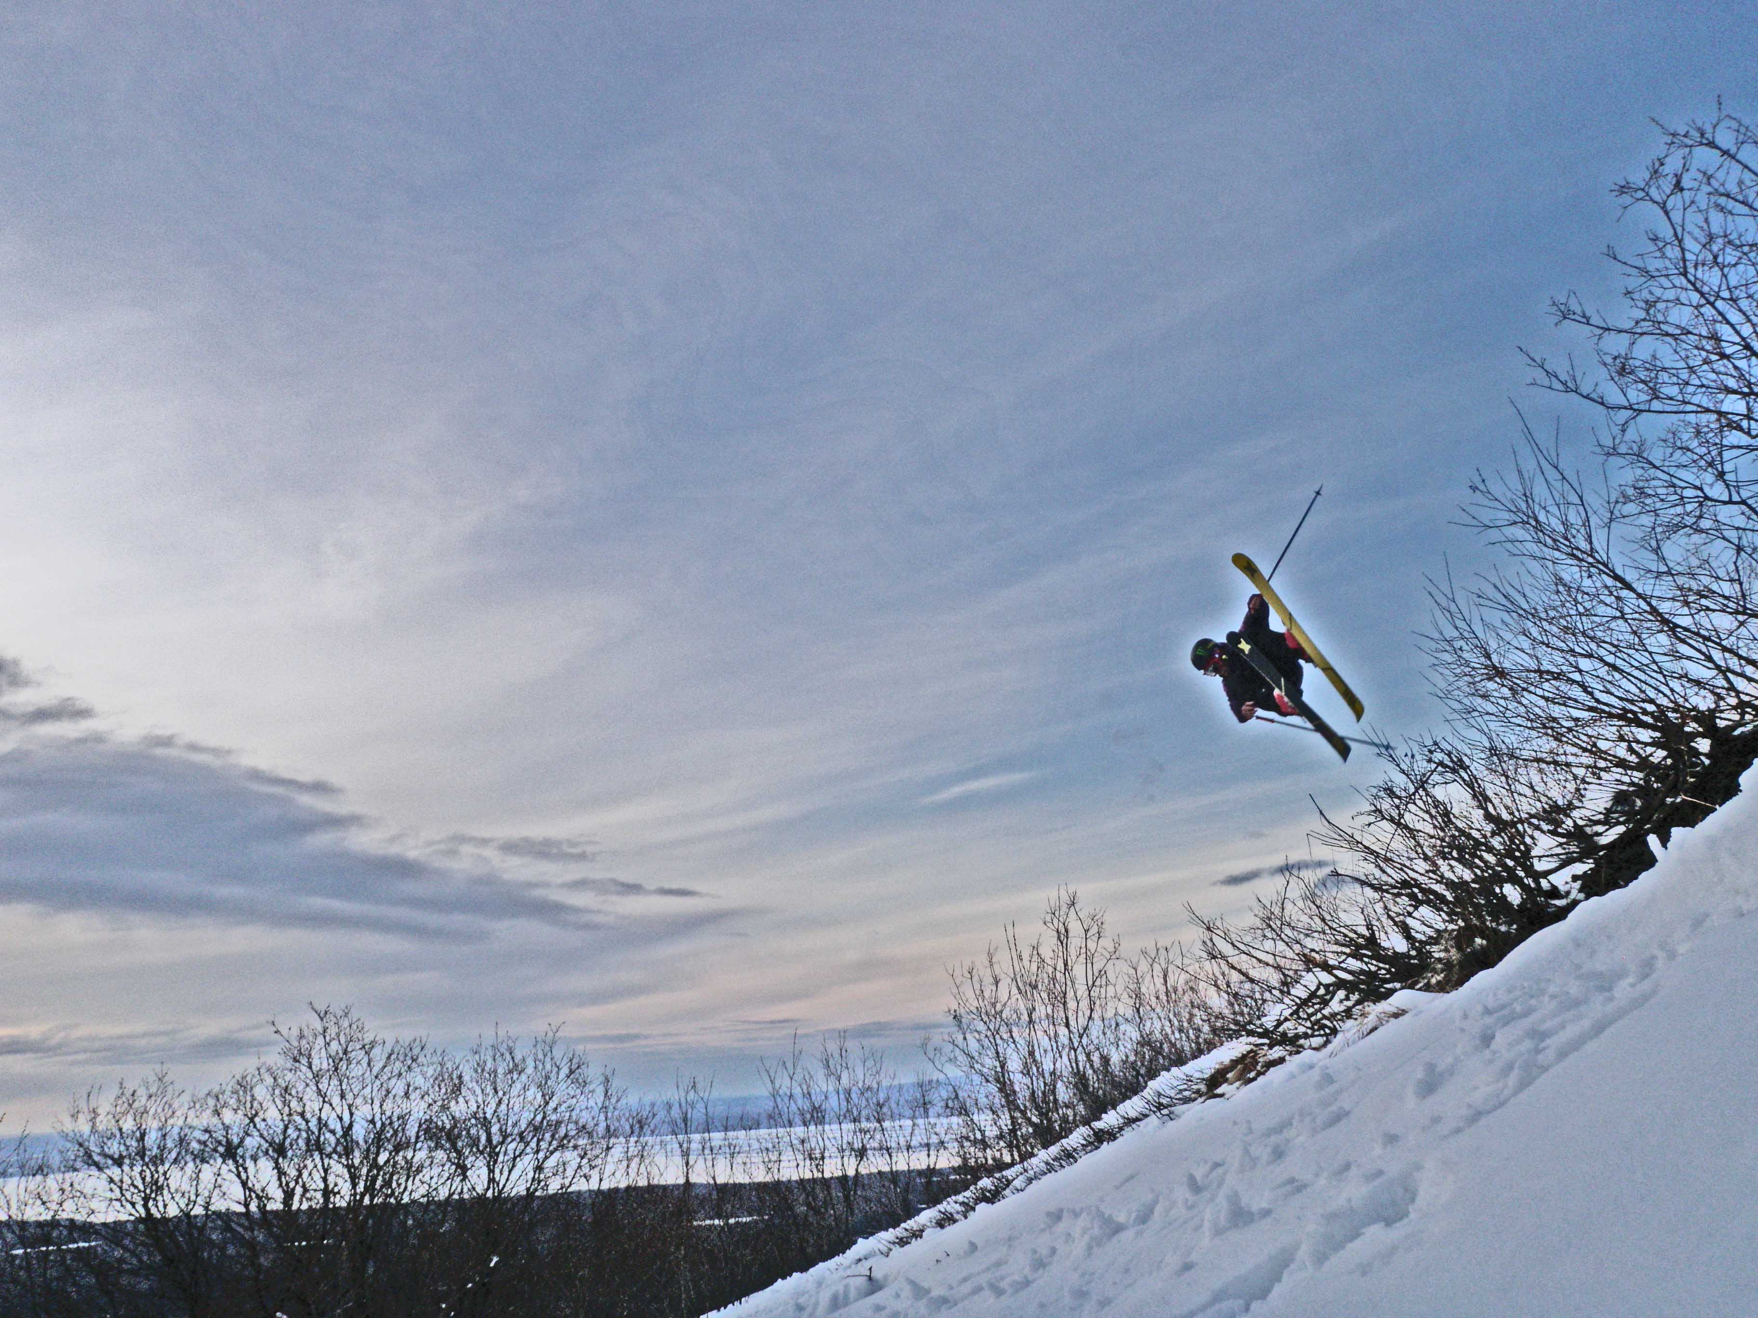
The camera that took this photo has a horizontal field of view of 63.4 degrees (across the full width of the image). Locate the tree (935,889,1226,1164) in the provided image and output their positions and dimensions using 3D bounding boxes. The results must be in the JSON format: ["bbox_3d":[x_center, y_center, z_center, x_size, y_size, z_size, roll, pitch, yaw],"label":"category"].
[{"bbox_3d":[2.318,4.387,16.782,3.250,3.200,2.800,-5,-17,7],"label":"tree"}]

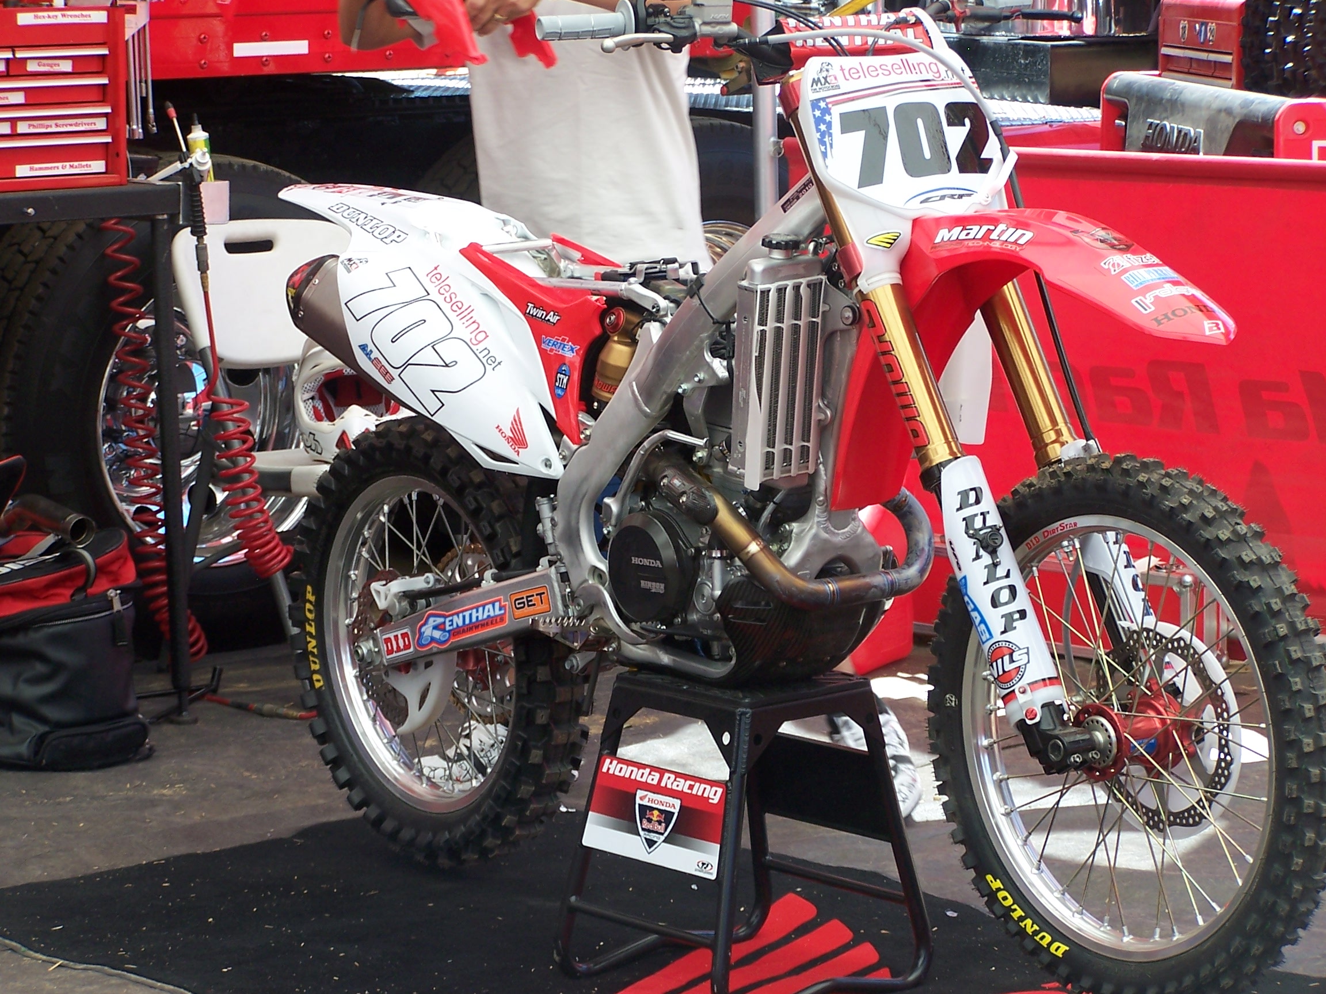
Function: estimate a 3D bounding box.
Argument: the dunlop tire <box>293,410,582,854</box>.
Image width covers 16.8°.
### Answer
[{"bbox_3d":[-0.341,0.217,6.737,0.112,0.672,0.672,-9,13,-36],"label":"dunlop tire"}]

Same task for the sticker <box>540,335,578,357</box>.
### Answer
[{"bbox_3d":[-0.144,-0.210,6.233,0.004,0.029,0.075,-10,21,-44],"label":"sticker"}]

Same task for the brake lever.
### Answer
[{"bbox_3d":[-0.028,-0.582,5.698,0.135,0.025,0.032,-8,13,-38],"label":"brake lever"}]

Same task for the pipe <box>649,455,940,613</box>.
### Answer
[{"bbox_3d":[0.170,0.018,5.952,0.240,0.195,0.375,-9,13,-36],"label":"pipe"}]

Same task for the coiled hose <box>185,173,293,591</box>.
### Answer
[{"bbox_3d":[-0.736,-0.206,7.800,0.190,0.700,0.120,-2,11,-7],"label":"coiled hose"}]

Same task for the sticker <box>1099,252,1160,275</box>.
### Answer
[{"bbox_3d":[0.565,-0.282,5.414,0.085,0.006,0.024,-12,39,-34],"label":"sticker"}]

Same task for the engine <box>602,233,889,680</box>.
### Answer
[{"bbox_3d":[0.145,-0.067,6.045,0.320,0.590,0.400,-8,13,-38],"label":"engine"}]

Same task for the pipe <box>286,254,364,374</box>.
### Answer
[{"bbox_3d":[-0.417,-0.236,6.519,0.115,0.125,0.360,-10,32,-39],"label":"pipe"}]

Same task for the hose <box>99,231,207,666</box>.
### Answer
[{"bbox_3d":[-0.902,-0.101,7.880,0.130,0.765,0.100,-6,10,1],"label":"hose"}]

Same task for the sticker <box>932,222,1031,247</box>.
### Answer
[{"bbox_3d":[0.398,-0.326,5.576,0.172,0.033,0.016,7,-21,45],"label":"sticker"}]

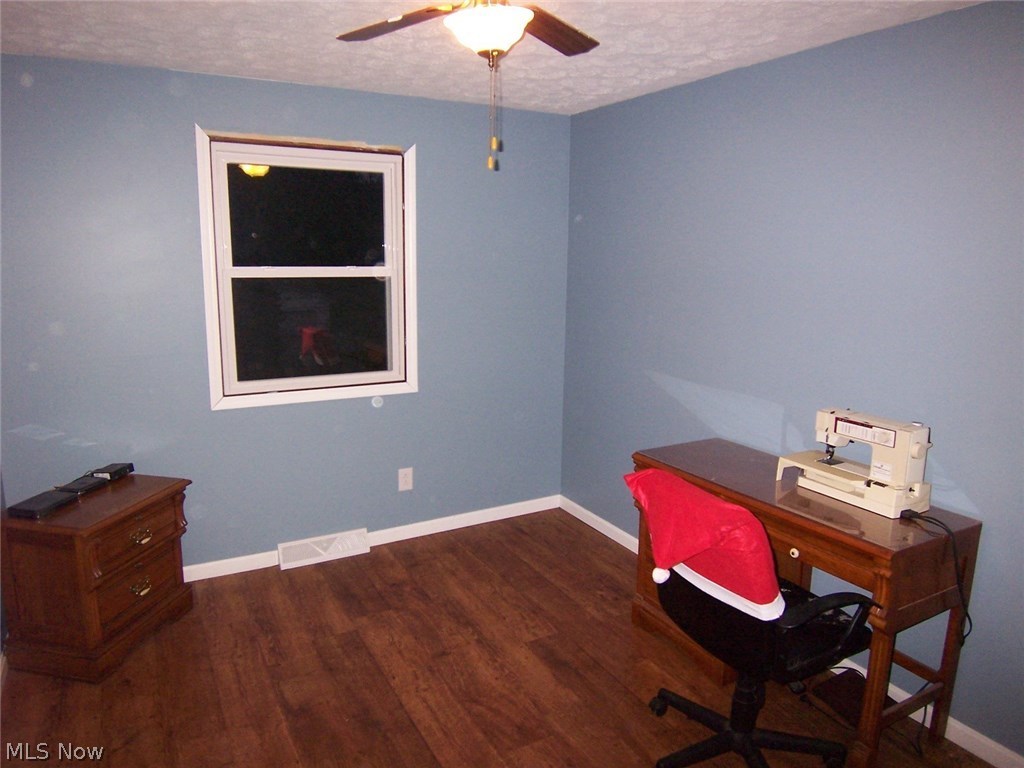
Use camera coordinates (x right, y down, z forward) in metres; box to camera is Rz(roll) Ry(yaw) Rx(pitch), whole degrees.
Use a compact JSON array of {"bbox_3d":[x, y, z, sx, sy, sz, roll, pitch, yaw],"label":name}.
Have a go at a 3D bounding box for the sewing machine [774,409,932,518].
[{"bbox_3d":[1.183,0.251,2.343,0.220,0.279,0.449,-5,13,-29],"label":"sewing machine"}]

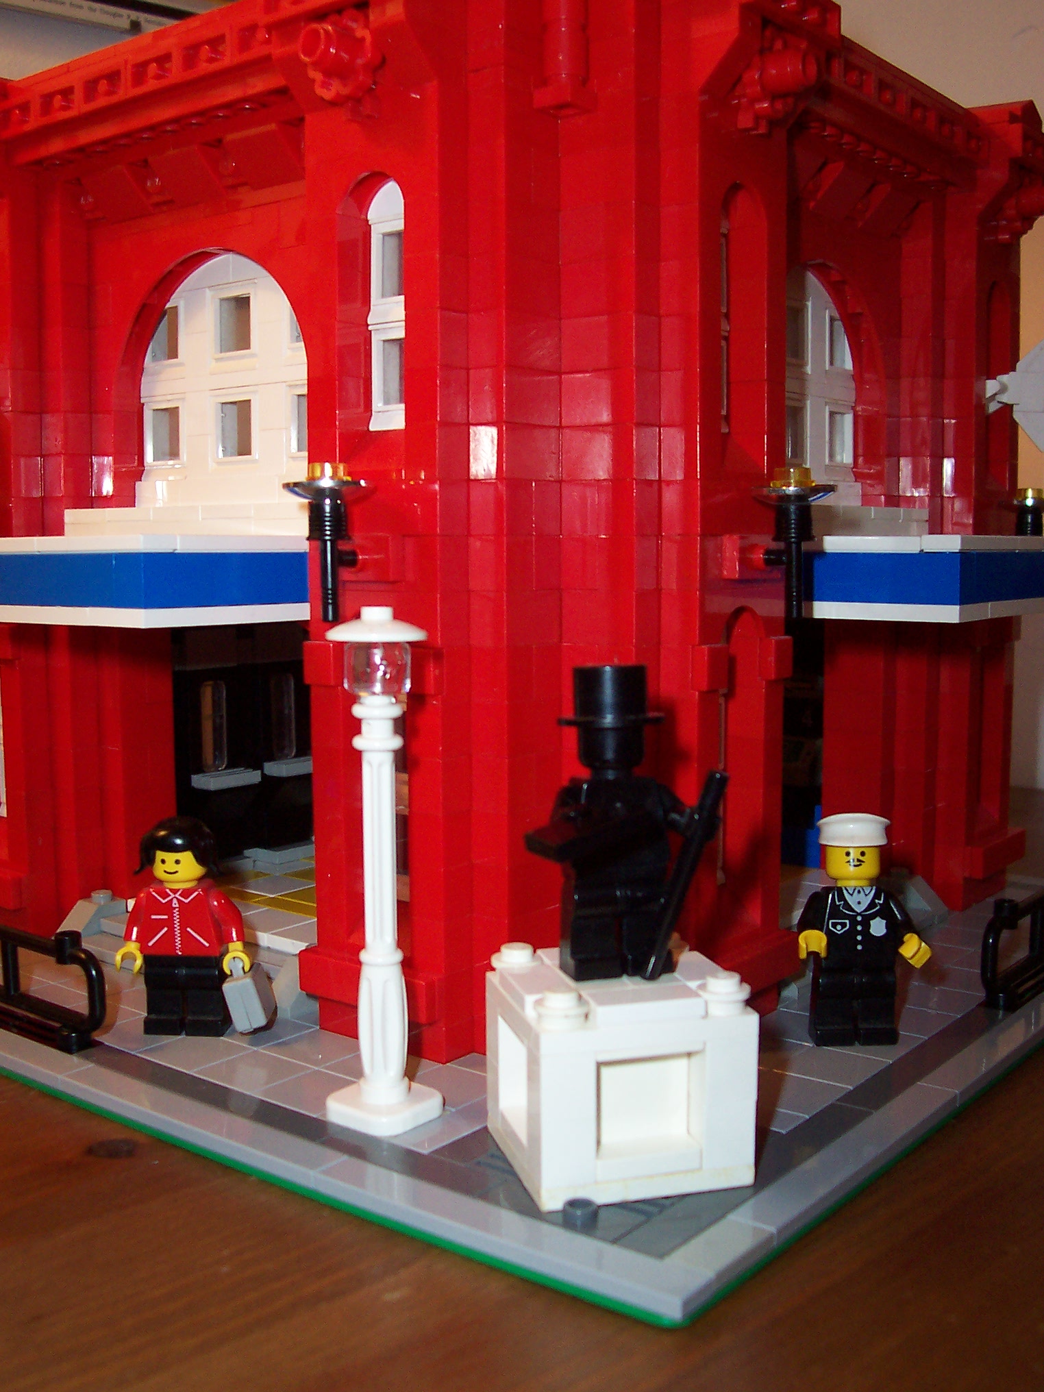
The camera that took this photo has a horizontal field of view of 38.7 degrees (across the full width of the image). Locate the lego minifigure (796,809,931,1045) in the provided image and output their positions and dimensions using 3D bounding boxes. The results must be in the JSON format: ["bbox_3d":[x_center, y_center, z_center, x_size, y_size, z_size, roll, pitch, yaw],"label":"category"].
[{"bbox_3d":[0.062,0.043,0.275,0.024,0.043,0.018,0,6,1],"label":"lego minifigure"}]

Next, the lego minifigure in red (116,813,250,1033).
[{"bbox_3d":[-0.064,0.044,0.286,0.025,0.041,0.015,0,6,5],"label":"lego minifigure in red"}]

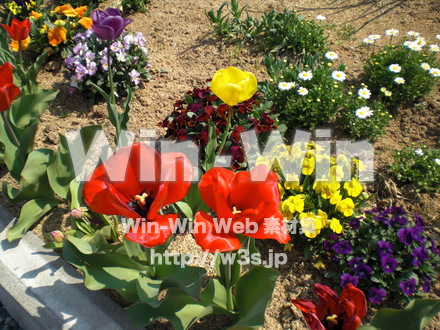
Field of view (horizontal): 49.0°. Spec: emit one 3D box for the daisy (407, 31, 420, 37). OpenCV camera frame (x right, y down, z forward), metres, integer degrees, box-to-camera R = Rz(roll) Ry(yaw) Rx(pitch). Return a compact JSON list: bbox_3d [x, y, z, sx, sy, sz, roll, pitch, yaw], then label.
[{"bbox_3d":[0.481,-0.327,1.200,0.033,0.010,0.033,0,49,0],"label":"daisy"}]

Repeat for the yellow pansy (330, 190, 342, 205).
[{"bbox_3d":[0.215,0.060,0.890,0.026,0.028,0.013,-22,14,-21],"label":"yellow pansy"}]

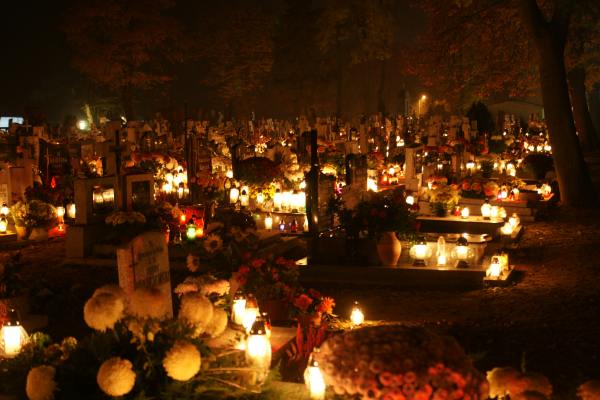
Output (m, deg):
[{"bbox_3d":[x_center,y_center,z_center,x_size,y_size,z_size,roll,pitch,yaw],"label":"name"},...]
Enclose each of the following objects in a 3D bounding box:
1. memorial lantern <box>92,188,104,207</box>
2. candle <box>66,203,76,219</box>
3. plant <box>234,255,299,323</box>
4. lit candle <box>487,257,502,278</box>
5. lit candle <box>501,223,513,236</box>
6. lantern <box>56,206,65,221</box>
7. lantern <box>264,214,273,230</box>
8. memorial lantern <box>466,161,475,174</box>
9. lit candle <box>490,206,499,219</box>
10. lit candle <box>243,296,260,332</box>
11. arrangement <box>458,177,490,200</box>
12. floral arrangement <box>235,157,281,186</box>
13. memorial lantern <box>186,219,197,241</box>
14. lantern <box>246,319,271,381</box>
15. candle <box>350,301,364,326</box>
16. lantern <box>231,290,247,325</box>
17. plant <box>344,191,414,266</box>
[{"bbox_3d":[-2.325,-0.035,10.000,0.125,0.205,0.125,0,6,0],"label":"memorial lantern"},{"bbox_3d":[-2.953,0.136,11.200,0.125,0.210,0.125,0,5,0],"label":"candle"},{"bbox_3d":[-0.206,0.565,5.500,0.420,0.430,0.400,0,6,0],"label":"plant"},{"bbox_3d":[1.840,0.636,8.200,0.130,0.205,0.130,2,6,20],"label":"lit candle"},{"bbox_3d":[2.574,0.361,10.800,0.130,0.165,0.130,2,6,20],"label":"lit candle"},{"bbox_3d":[-2.954,0.167,10.700,0.100,0.175,0.100,0,6,0],"label":"lantern"},{"bbox_3d":[-0.360,0.257,9.900,0.092,0.185,0.092,0,6,0],"label":"lantern"},{"bbox_3d":[3.050,-0.581,15.500,0.140,0.250,0.140,0,6,0],"label":"memorial lantern"},{"bbox_3d":[2.514,0.162,11.200,0.100,0.175,0.100,2,6,20],"label":"lit candle"},{"bbox_3d":[-0.294,0.694,5.300,0.100,0.230,0.100,0,6,0],"label":"lit candle"},{"bbox_3d":[2.859,-0.205,14.200,0.530,0.340,0.450,0,5,0],"label":"arrangement"},{"bbox_3d":[-0.584,-0.384,11.900,0.620,0.440,0.600,0,6,0],"label":"floral arrangement"},{"bbox_3d":[-1.164,0.317,9.300,0.105,0.230,0.105,0,6,0],"label":"memorial lantern"},{"bbox_3d":[-0.206,0.742,4.300,0.118,0.305,0.118,0,5,0],"label":"lantern"},{"bbox_3d":[0.433,0.851,6.500,0.100,0.195,0.100,2,6,20],"label":"candle"},{"bbox_3d":[-0.369,0.645,5.200,0.093,0.205,0.093,0,5,0],"label":"lantern"},{"bbox_3d":[0.798,0.286,8.700,0.690,0.750,0.600,0,5,0],"label":"plant"}]

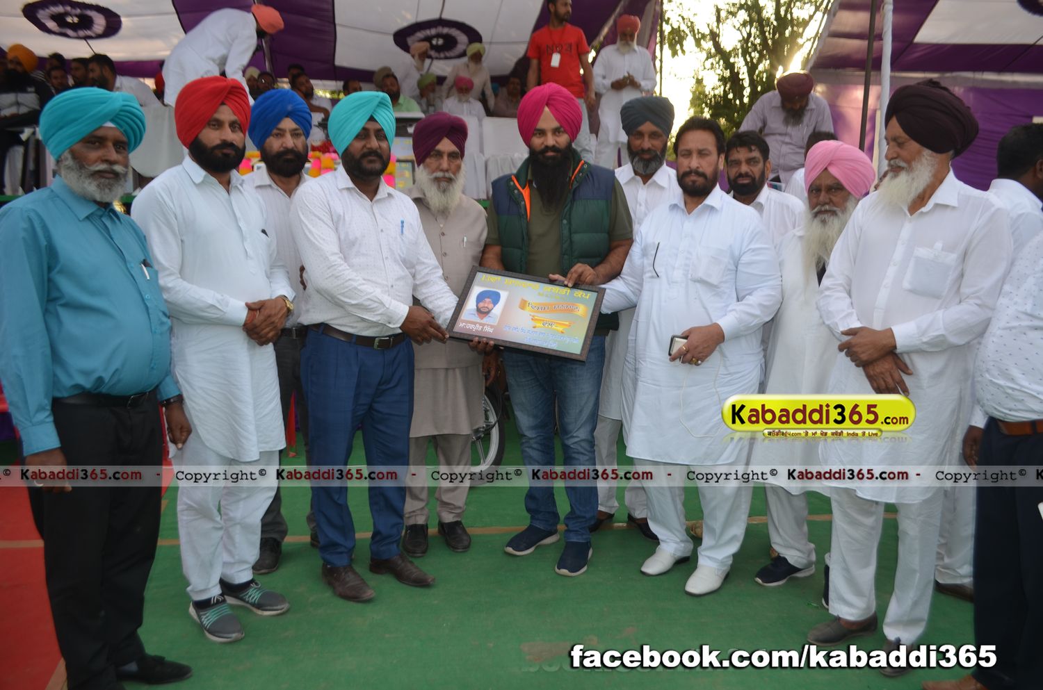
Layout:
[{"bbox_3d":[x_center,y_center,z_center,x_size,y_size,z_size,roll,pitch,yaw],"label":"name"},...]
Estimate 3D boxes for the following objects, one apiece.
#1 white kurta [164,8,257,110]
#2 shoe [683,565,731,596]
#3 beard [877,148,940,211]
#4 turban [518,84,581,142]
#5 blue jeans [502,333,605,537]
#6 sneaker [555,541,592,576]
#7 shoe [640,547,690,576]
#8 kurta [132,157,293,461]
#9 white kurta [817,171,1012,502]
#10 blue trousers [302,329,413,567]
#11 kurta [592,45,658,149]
[{"bbox_3d":[-2.310,-2.090,5.800,0.660,0.850,0.500,2,9,7],"label":"white kurta"},{"bbox_3d":[0.722,0.861,2.986,0.100,0.100,0.280,9,12,42],"label":"shoe"},{"bbox_3d":[1.174,-0.502,2.370,0.150,0.190,0.150,-1,9,-12],"label":"beard"},{"bbox_3d":[0.105,-0.879,2.953,0.235,0.220,0.265,1,4,0],"label":"turban"},{"bbox_3d":[0.129,0.352,3.199,0.400,0.910,0.320,3,10,14],"label":"blue jeans"},{"bbox_3d":[0.220,0.832,3.153,0.105,0.110,0.285,5,10,24],"label":"sneaker"},{"bbox_3d":[0.600,0.836,3.166,0.280,0.100,0.105,-7,13,-35],"label":"shoe"},{"bbox_3d":[-1.000,-0.125,2.537,0.490,0.960,0.350,-7,11,-39],"label":"kurta"},{"bbox_3d":[1.227,-0.046,2.476,0.500,0.970,0.410,10,13,41],"label":"white kurta"},{"bbox_3d":[-0.615,0.378,2.952,0.400,0.890,0.330,-9,14,-43],"label":"blue trousers"},{"bbox_3d":[1.004,-2.429,7.600,0.600,1.000,0.380,2,9,7],"label":"kurta"}]

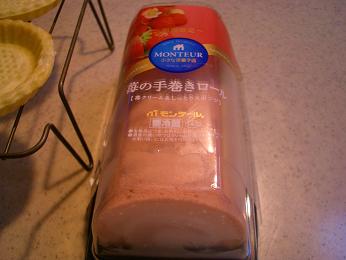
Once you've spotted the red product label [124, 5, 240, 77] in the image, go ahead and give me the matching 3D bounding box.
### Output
[{"bbox_3d":[0.008,-0.056,0.274,0.083,0.028,0.072,2,49,2],"label":"red product label"}]

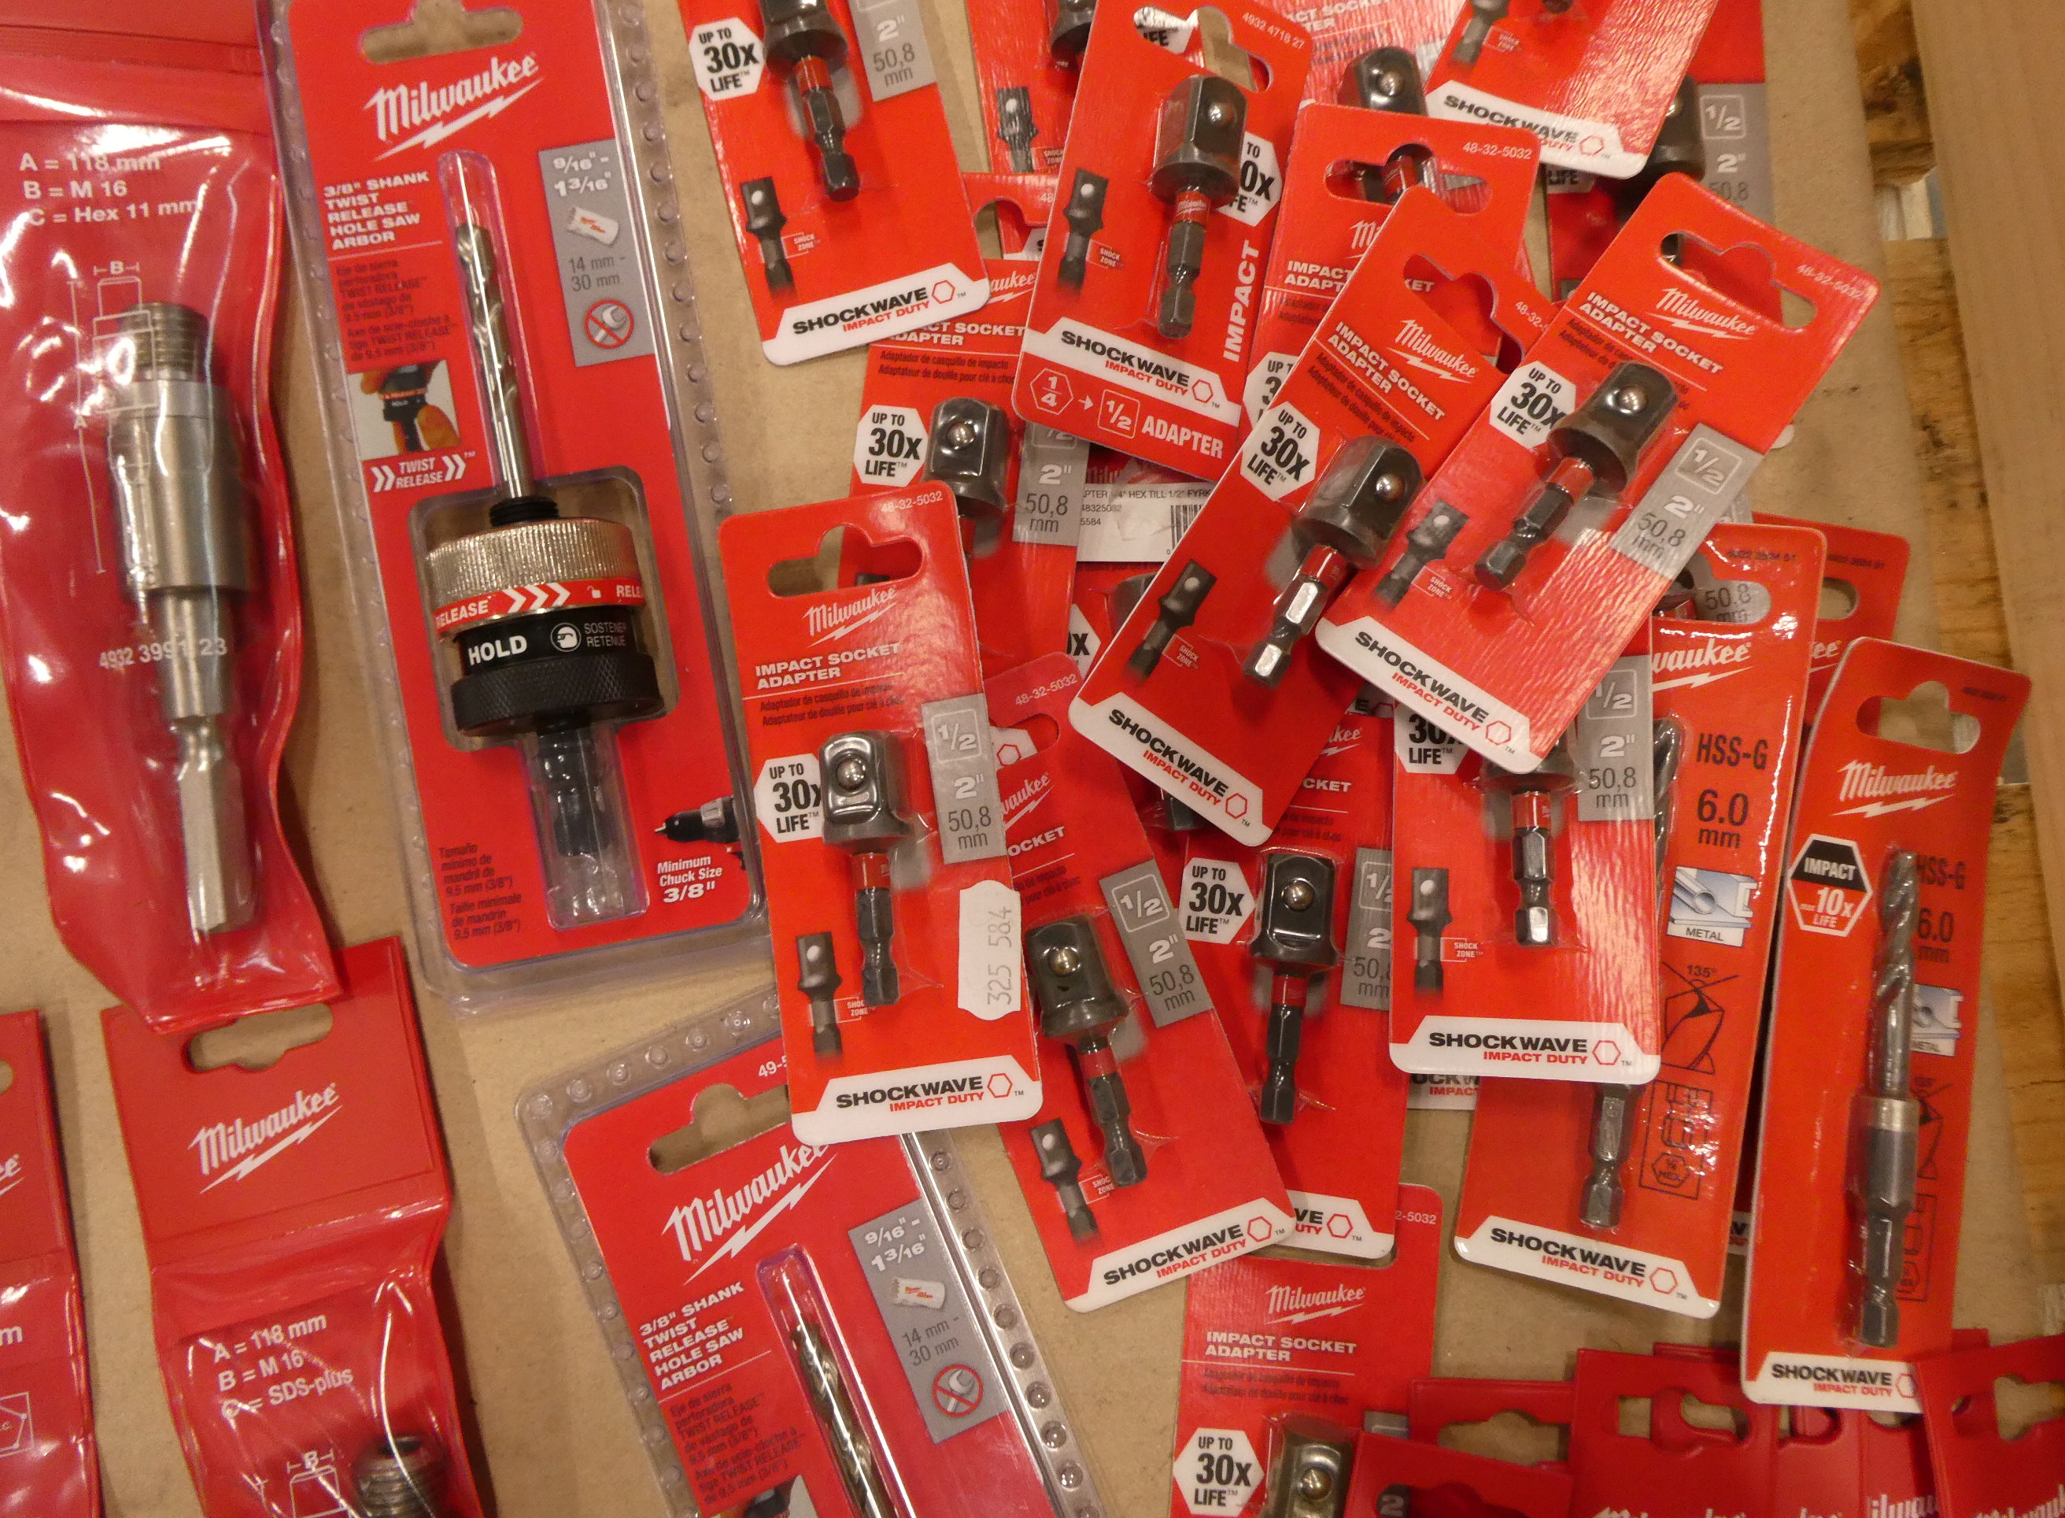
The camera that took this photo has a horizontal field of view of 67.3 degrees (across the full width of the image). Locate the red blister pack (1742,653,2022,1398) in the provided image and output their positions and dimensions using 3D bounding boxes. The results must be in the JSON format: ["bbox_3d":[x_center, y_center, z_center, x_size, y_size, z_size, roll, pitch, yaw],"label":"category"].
[{"bbox_3d":[0.169,0.051,0.294,0.047,0.016,0.145,8,86,-15],"label":"red blister pack"}]

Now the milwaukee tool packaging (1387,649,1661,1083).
[{"bbox_3d":[0.089,-0.004,0.280,0.047,0.018,0.123,0,84,8],"label":"milwaukee tool packaging"}]

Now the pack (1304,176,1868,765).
[{"bbox_3d":[0.106,-0.060,0.285,0.047,0.018,0.123,36,81,18],"label":"pack"}]

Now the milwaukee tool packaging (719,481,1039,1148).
[{"bbox_3d":[-0.031,0.007,0.288,0.047,0.018,0.123,-10,81,6],"label":"milwaukee tool packaging"}]

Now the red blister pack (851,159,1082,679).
[{"bbox_3d":[-0.014,-0.059,0.298,0.047,0.018,0.123,6,80,5],"label":"red blister pack"}]

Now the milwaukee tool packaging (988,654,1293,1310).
[{"bbox_3d":[0.008,0.043,0.295,0.047,0.018,0.123,-21,85,2],"label":"milwaukee tool packaging"}]

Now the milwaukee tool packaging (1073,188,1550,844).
[{"bbox_3d":[0.059,-0.045,0.286,0.047,0.018,0.123,34,86,-13],"label":"milwaukee tool packaging"}]

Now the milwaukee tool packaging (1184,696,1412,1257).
[{"bbox_3d":[0.051,0.032,0.297,0.047,0.018,0.123,6,84,4],"label":"milwaukee tool packaging"}]

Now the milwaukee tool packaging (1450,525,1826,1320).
[{"bbox_3d":[0.113,0.027,0.287,0.047,0.013,0.146,8,89,16],"label":"milwaukee tool packaging"}]

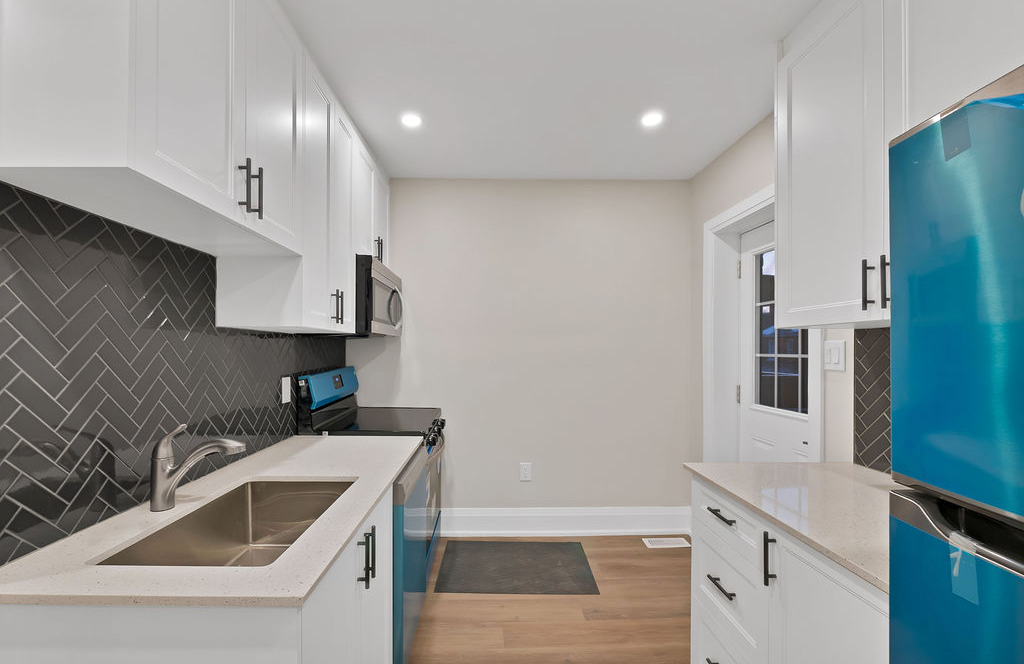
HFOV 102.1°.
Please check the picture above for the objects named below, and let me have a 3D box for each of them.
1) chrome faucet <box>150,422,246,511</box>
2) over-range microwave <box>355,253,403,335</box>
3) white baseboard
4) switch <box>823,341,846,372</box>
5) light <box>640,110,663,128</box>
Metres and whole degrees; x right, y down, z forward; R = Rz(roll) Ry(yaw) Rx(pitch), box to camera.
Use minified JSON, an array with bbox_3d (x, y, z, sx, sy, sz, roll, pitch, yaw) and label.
[{"bbox_3d":[-0.881,0.379,1.174,0.262,0.238,0.056,0,-1,-2],"label":"chrome faucet"},{"bbox_3d":[-0.940,-0.172,2.510,0.410,0.405,0.757,0,-1,-2],"label":"over-range microwave"},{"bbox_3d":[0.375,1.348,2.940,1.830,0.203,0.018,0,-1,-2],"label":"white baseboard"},{"bbox_3d":[1.333,0.100,1.710,0.010,0.121,0.116,0,-1,-2],"label":"switch"},{"bbox_3d":[0.735,-1.113,2.168,0.120,0.015,0.120,0,-1,-2],"label":"light"}]

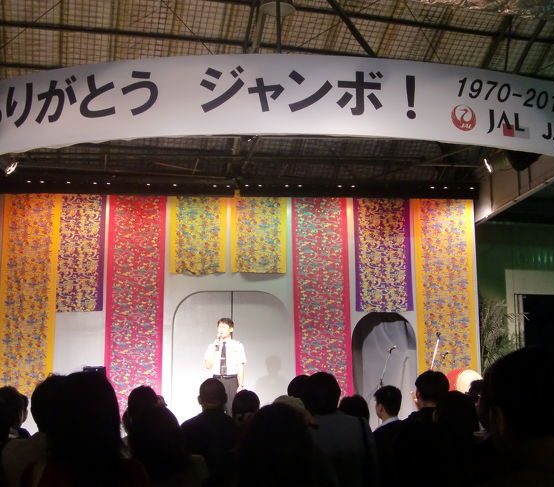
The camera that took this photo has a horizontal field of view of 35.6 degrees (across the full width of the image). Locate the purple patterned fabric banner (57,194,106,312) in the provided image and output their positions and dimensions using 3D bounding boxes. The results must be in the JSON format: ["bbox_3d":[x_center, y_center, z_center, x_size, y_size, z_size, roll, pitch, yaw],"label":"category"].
[{"bbox_3d":[-2.594,0.119,11.145,0.735,1.532,0.050,0,-10,-4],"label":"purple patterned fabric banner"}]

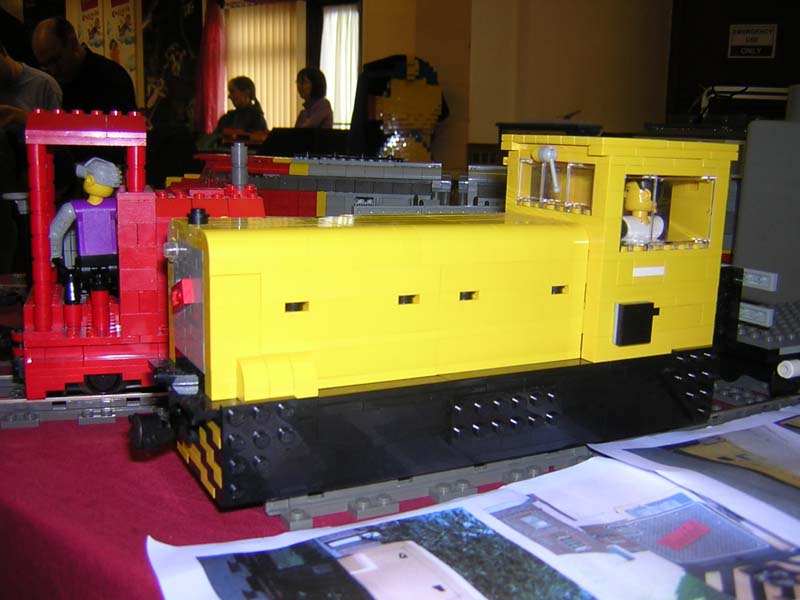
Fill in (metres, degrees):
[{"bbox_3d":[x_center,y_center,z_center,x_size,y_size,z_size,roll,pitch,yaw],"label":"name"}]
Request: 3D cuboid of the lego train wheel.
[{"bbox_3d":[-0.132,0.034,0.372,0.017,0.017,0.007,-2,11,-17],"label":"lego train wheel"}]

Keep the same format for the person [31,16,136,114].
[{"bbox_3d":[-1.490,-0.631,4.030,0.450,1.420,0.450,-4,12,-30],"label":"person"}]

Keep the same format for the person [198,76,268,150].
[{"bbox_3d":[-1.167,-0.895,5.924,0.450,1.350,0.420,0,11,-12],"label":"person"}]

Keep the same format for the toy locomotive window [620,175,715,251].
[{"bbox_3d":[0.102,-0.034,0.323,0.048,0.029,0.006,-4,12,-28],"label":"toy locomotive window"}]

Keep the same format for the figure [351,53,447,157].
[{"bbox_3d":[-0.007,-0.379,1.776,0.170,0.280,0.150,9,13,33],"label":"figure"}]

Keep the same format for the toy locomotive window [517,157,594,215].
[{"bbox_3d":[0.064,-0.045,0.332,0.006,0.019,0.048,-4,12,-28],"label":"toy locomotive window"}]

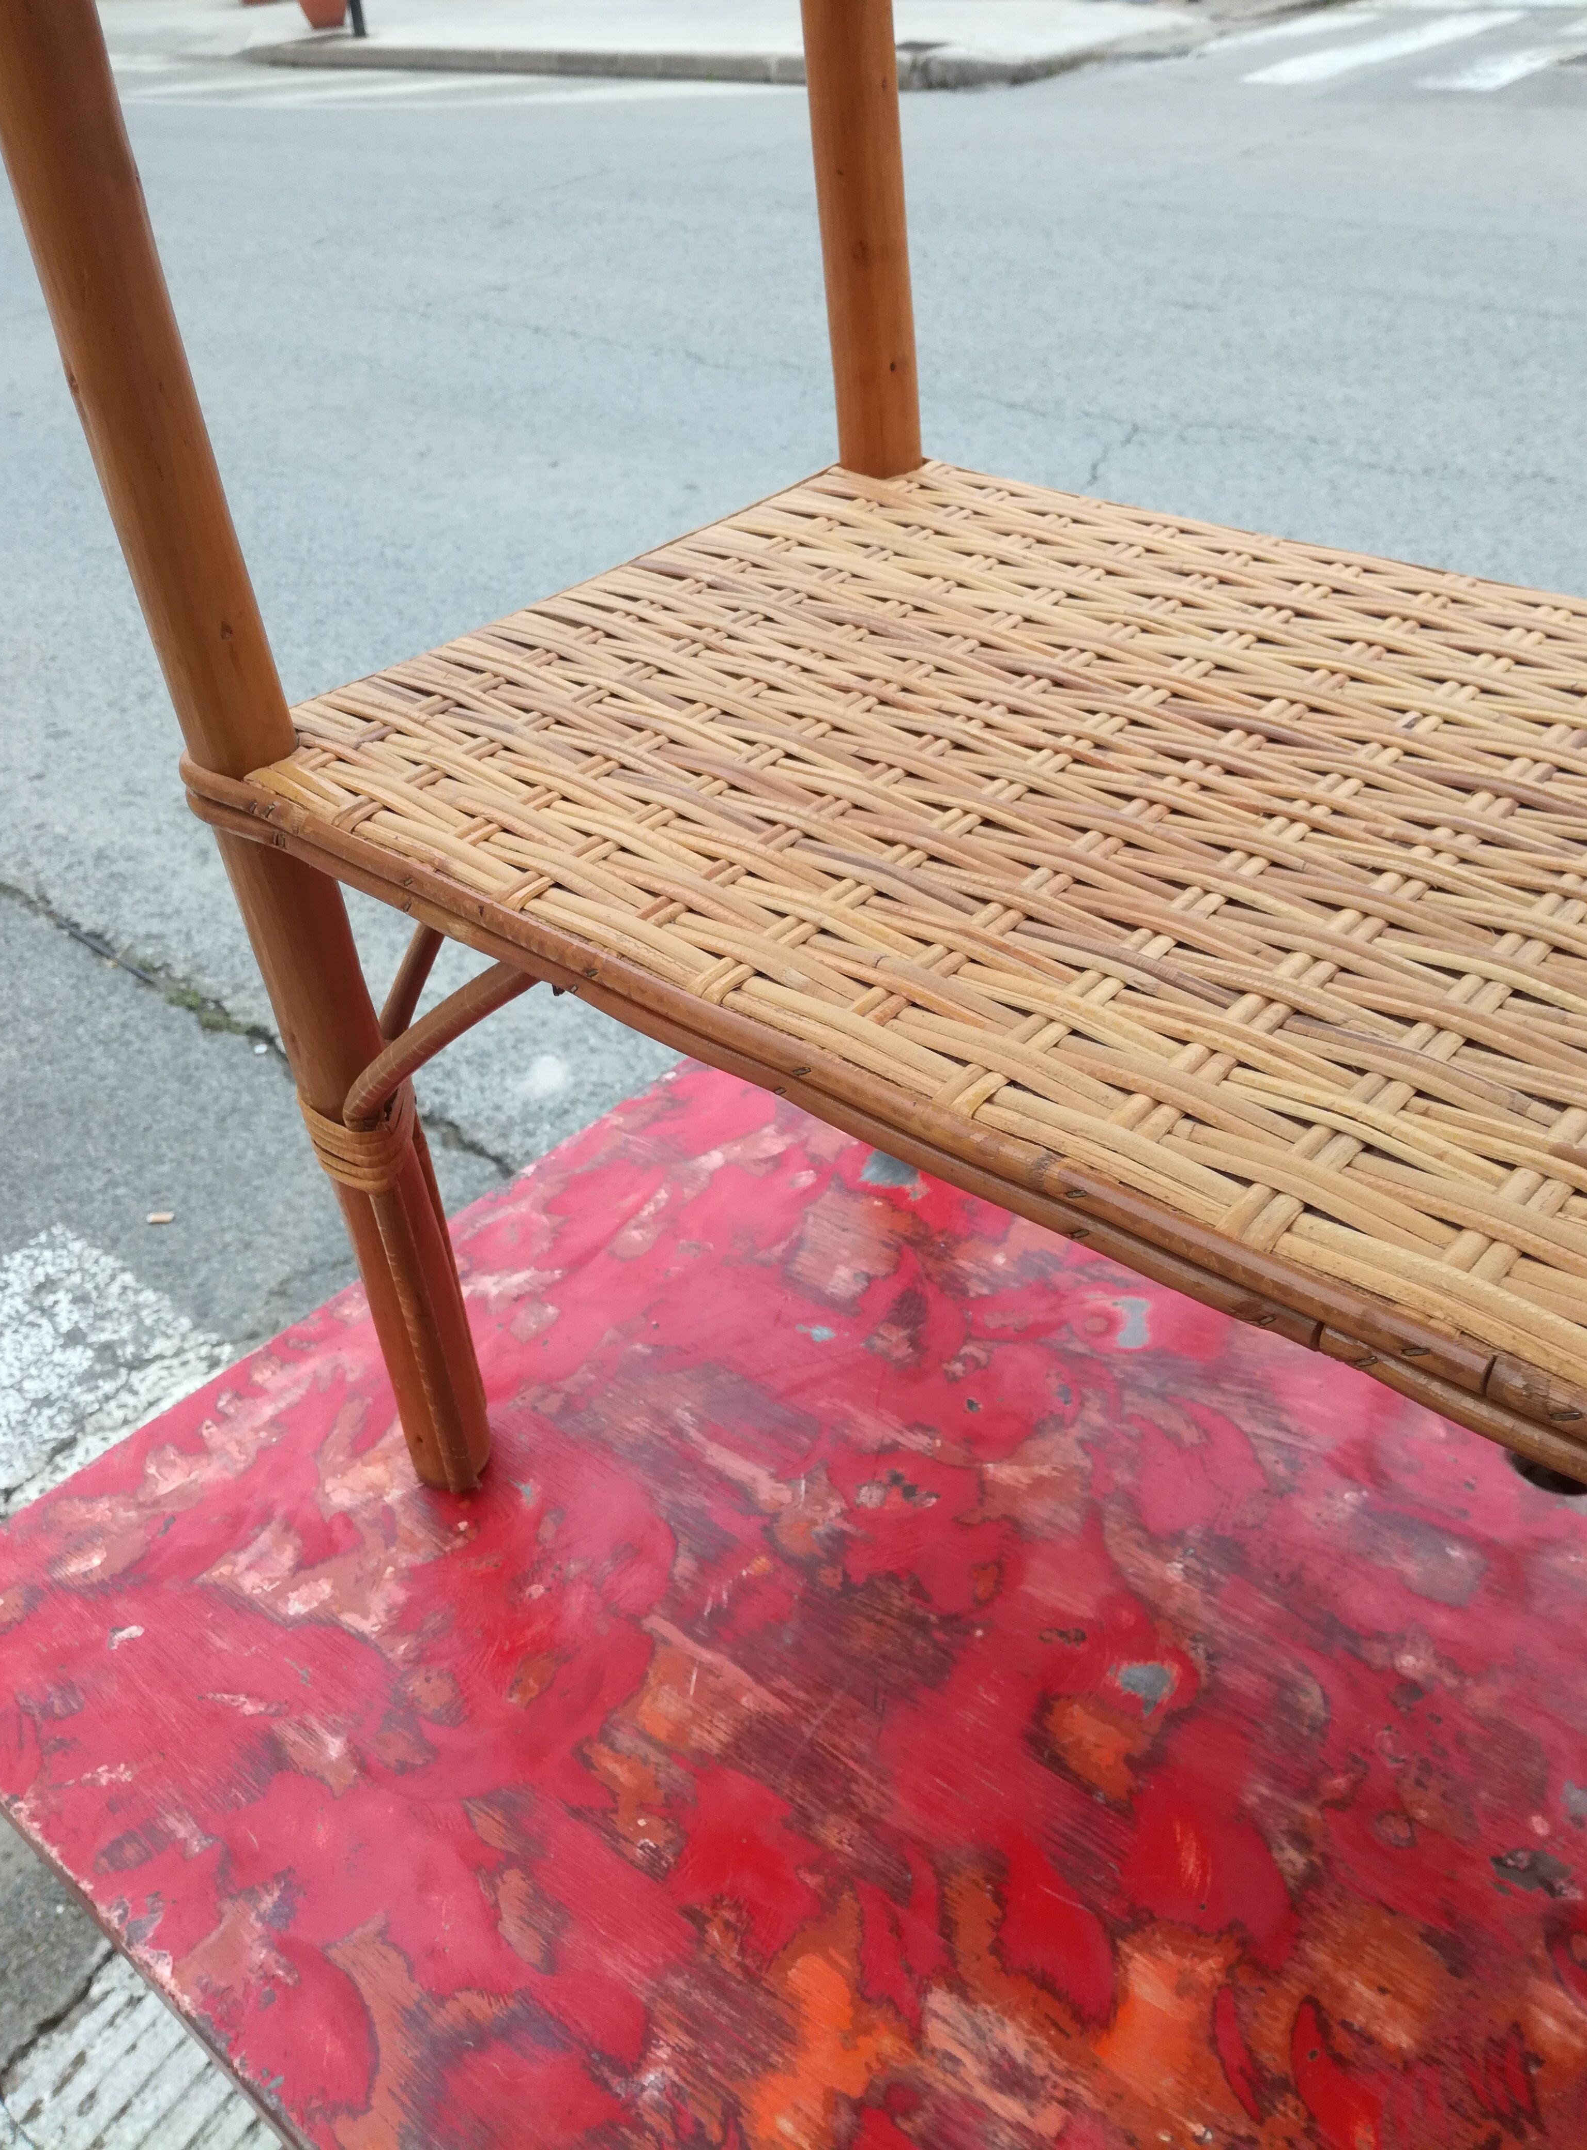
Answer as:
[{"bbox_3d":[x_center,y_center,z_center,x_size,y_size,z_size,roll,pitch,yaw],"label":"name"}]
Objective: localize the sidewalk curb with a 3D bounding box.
[{"bbox_3d":[-0.636,-8.099,12.987,7.720,0.170,3.900,23,44,31],"label":"sidewalk curb"}]

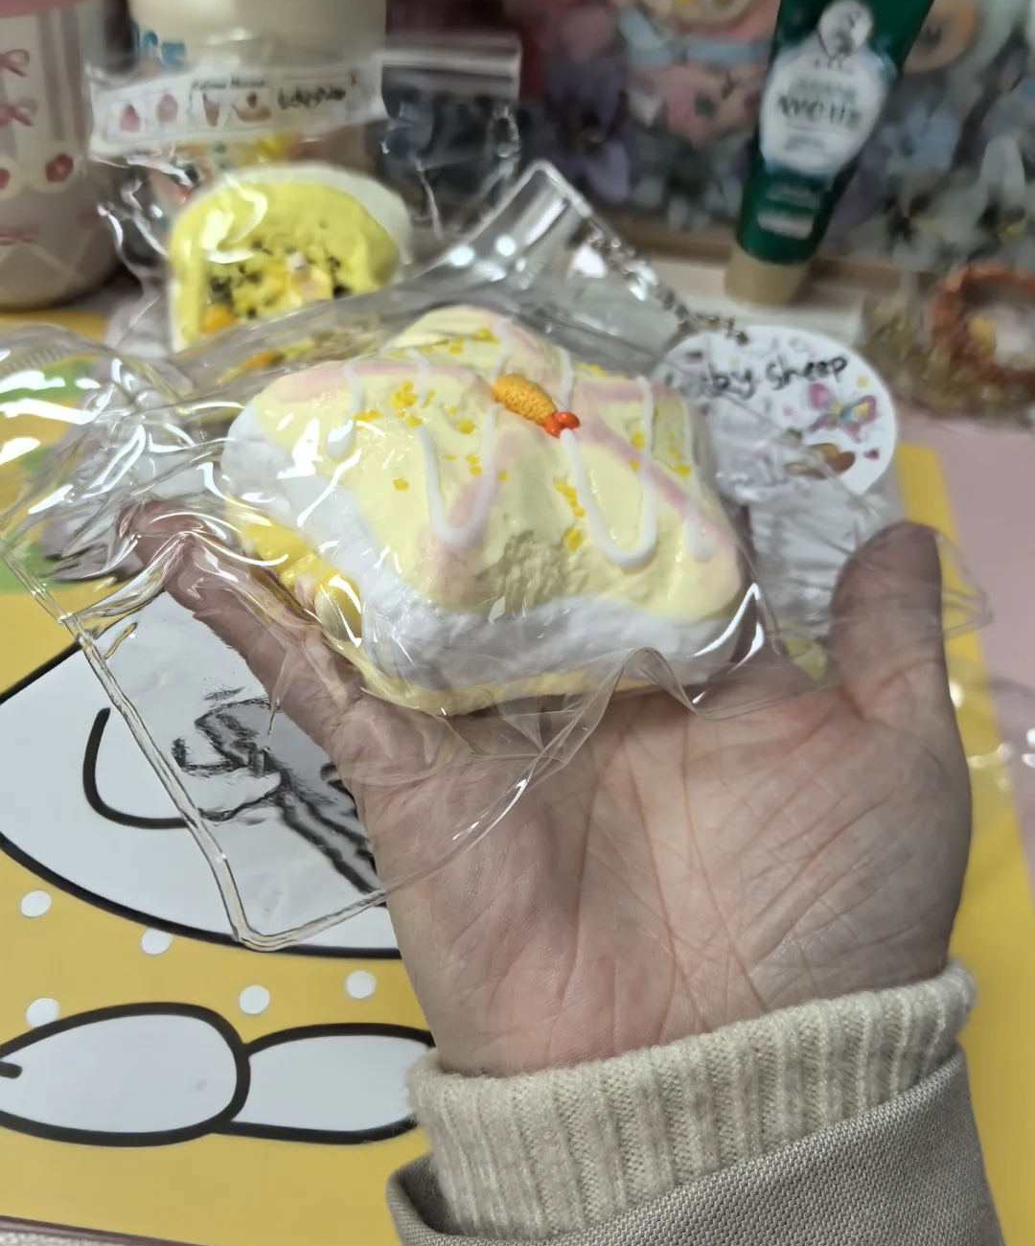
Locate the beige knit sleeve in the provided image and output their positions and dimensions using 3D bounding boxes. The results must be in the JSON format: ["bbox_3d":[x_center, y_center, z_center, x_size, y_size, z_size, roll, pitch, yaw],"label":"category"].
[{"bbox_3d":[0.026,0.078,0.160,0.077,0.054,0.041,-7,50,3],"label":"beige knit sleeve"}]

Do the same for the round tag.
[{"bbox_3d":[0.046,-0.039,0.206,0.051,0.002,0.051,-8,59,0],"label":"round tag"}]

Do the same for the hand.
[{"bbox_3d":[0.000,0.010,0.182,0.137,0.058,0.127,-1,49,3],"label":"hand"}]

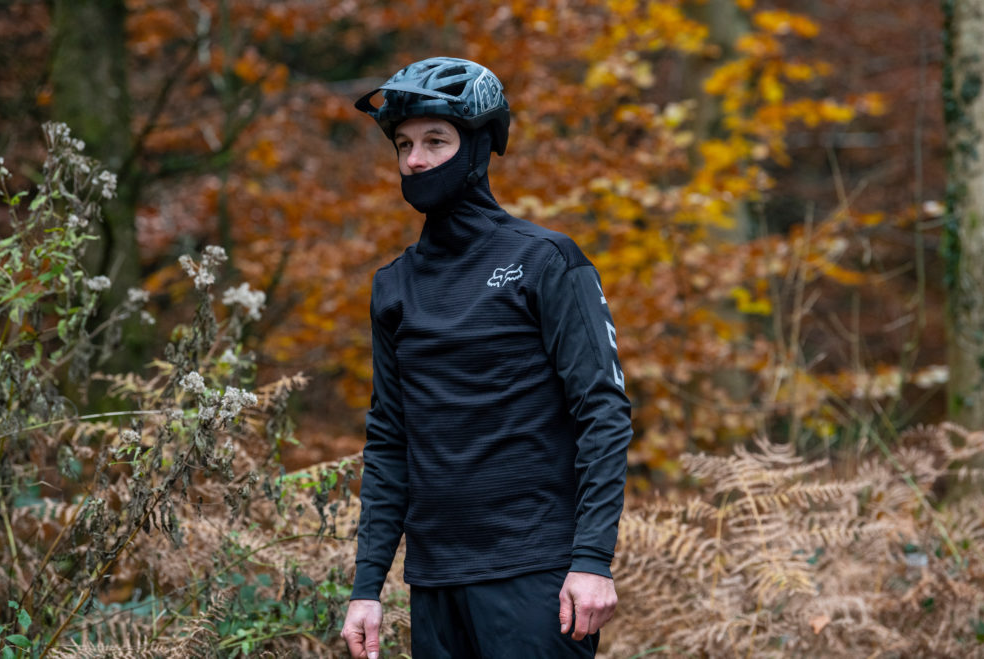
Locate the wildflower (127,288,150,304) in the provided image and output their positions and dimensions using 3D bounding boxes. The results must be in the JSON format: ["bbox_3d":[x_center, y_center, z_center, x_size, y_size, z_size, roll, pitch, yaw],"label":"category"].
[{"bbox_3d":[-0.676,-0.063,8.400,0.046,0.031,0.039,0,1,0],"label":"wildflower"}]

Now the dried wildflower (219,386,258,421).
[{"bbox_3d":[-0.462,0.135,8.000,0.073,0.062,0.062,0,1,0],"label":"dried wildflower"}]

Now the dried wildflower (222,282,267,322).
[{"bbox_3d":[-0.479,-0.054,8.500,0.085,0.074,0.072,0,1,0],"label":"dried wildflower"}]

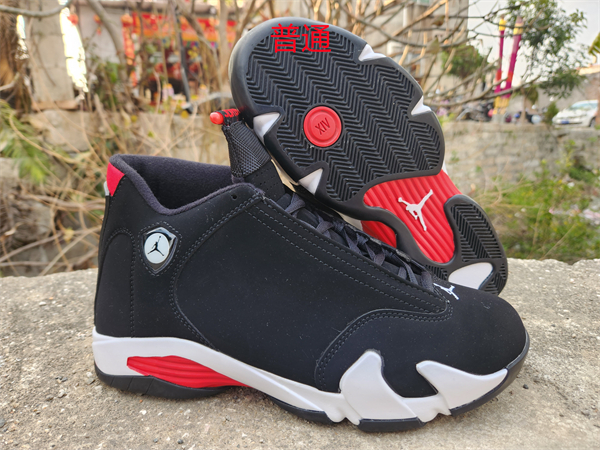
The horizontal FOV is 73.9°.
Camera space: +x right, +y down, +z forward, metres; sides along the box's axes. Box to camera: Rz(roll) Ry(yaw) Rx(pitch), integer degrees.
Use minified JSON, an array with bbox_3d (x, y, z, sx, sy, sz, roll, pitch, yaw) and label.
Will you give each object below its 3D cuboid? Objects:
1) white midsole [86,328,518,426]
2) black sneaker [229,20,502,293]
[{"bbox_3d":[-0.005,0.077,0.273,0.276,0.050,0.105,1,16,2],"label":"white midsole"},{"bbox_3d":[0.055,-0.049,0.380,0.300,0.110,0.160,42,-4,-17],"label":"black sneaker"}]

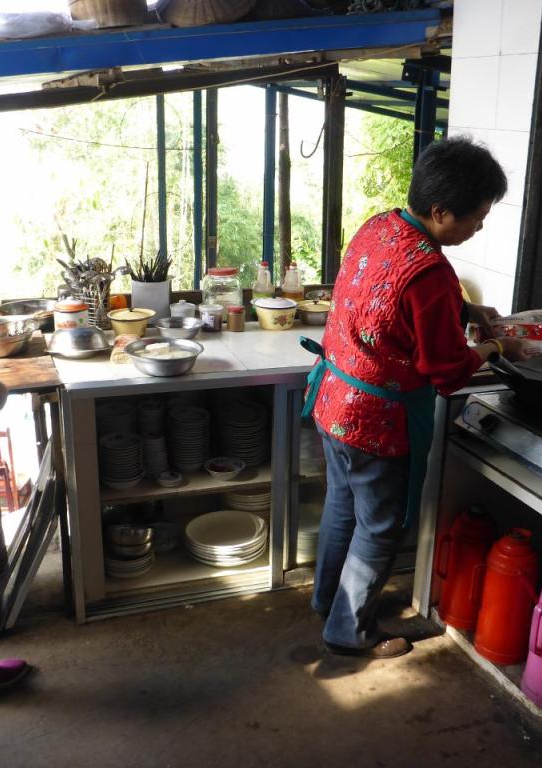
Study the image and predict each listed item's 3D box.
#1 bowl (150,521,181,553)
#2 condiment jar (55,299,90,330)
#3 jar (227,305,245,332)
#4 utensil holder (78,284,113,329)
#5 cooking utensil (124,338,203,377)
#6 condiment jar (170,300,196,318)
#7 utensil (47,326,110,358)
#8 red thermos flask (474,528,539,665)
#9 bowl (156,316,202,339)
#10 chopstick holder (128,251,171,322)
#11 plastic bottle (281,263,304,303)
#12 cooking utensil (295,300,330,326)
[{"bbox_3d":[-0.377,0.545,2.925,0.117,0.072,0.117,0,18,0],"label":"bowl"},{"bbox_3d":[-0.724,-0.252,3.008,0.120,0.108,0.120,0,17,-4],"label":"condiment jar"},{"bbox_3d":[-0.127,-0.240,3.033,0.064,0.087,0.064,1,17,0],"label":"jar"},{"bbox_3d":[-0.663,-0.302,3.136,0.135,0.150,0.135,-6,20,-17],"label":"utensil holder"},{"bbox_3d":[-0.336,-0.079,2.635,0.246,0.073,0.246,1,19,0],"label":"cooking utensil"},{"bbox_3d":[-0.339,-0.274,3.180,0.095,0.092,0.095,1,19,0],"label":"condiment jar"},{"bbox_3d":[-0.649,-0.141,2.808,0.212,0.072,0.212,-5,20,-18],"label":"utensil"},{"bbox_3d":[0.668,0.594,2.381,0.205,0.380,0.165,6,18,15],"label":"red thermos flask"},{"bbox_3d":[-0.334,-0.203,3.046,0.165,0.056,0.165,0,18,0],"label":"bowl"},{"bbox_3d":[-0.460,-0.377,3.193,0.148,0.275,0.148,-5,20,-18],"label":"chopstick holder"},{"bbox_3d":[0.085,-0.370,3.290,0.090,0.228,0.090,0,18,0],"label":"plastic bottle"},{"bbox_3d":[0.168,-0.274,3.158,0.146,0.092,0.146,1,17,0],"label":"cooking utensil"}]

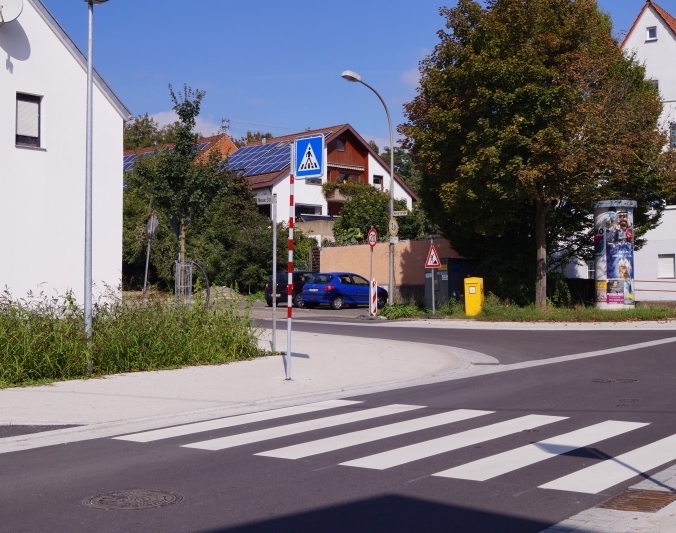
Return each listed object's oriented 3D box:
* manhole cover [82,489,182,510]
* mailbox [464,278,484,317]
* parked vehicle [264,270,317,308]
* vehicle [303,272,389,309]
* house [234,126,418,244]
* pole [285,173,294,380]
[{"bbox_3d":[-1.615,1.840,9.100,0.785,0.050,0.785,0,0,0],"label":"manhole cover"},{"bbox_3d":[4.620,1.030,39.200,0.550,1.370,0.480,0,0,22],"label":"mailbox"},{"bbox_3d":[-1.200,0.935,48.700,1.750,1.490,4.150,0,0,43],"label":"parked vehicle"},{"bbox_3d":[0.410,0.980,46.900,3.830,1.430,1.660,0,0,-43],"label":"vehicle"},{"bbox_3d":[-3.100,-5.450,81.900,11.600,7.900,13.500,0,0,-32],"label":"house"},{"bbox_3d":[-0.749,0.155,18.400,0.075,3.380,0.075,1,0,0],"label":"pole"}]

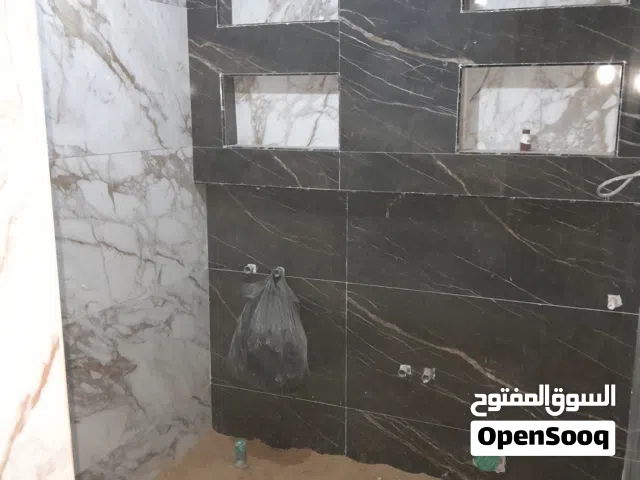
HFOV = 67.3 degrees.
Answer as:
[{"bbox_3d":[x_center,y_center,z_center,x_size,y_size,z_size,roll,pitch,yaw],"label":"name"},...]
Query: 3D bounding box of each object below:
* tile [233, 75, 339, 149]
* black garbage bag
[{"bbox_3d":[-0.159,-0.567,2.142,0.547,0.324,0.136,5,12,17],"label":"tile"},{"bbox_3d":[-0.251,0.433,2.297,0.409,0.620,0.207,5,12,17],"label":"black garbage bag"}]

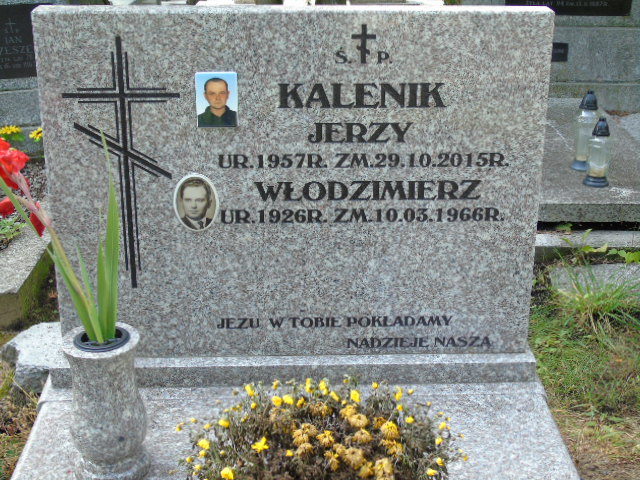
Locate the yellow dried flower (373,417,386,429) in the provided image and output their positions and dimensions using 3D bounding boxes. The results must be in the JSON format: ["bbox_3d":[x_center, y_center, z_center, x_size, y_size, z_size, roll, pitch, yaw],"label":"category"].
[{"bbox_3d":[0.104,0.318,1.740,0.024,0.019,0.022,0,23,0],"label":"yellow dried flower"}]

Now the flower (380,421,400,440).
[{"bbox_3d":[0.109,0.295,1.545,0.031,0.026,0.031,0,23,-2],"label":"flower"}]

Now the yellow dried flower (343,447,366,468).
[{"bbox_3d":[0.051,0.324,1.488,0.036,0.030,0.036,0,23,-2],"label":"yellow dried flower"}]

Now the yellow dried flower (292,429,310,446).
[{"bbox_3d":[-0.032,0.336,1.698,0.030,0.029,0.030,0,23,0],"label":"yellow dried flower"}]

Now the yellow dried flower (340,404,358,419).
[{"bbox_3d":[0.047,0.274,1.594,0.031,0.018,0.031,0,23,-2],"label":"yellow dried flower"}]

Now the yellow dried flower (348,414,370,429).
[{"bbox_3d":[0.062,0.285,1.567,0.035,0.019,0.035,0,23,-2],"label":"yellow dried flower"}]

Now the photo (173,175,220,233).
[{"bbox_3d":[-0.248,-0.075,1.990,0.090,0.120,0.010,0,19,-2],"label":"photo"}]

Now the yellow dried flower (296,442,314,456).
[{"bbox_3d":[-0.022,0.315,1.502,0.027,0.018,0.027,0,23,-2],"label":"yellow dried flower"}]

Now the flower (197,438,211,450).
[{"bbox_3d":[-0.203,0.356,1.737,0.024,0.019,0.022,0,23,0],"label":"flower"}]

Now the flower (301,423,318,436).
[{"bbox_3d":[-0.018,0.326,1.720,0.030,0.021,0.027,0,23,0],"label":"flower"}]

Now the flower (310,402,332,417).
[{"bbox_3d":[0.002,0.272,1.599,0.035,0.019,0.035,0,23,-2],"label":"flower"}]

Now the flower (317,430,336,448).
[{"bbox_3d":[0.011,0.338,1.693,0.033,0.028,0.032,0,23,0],"label":"flower"}]

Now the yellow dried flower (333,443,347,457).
[{"bbox_3d":[0.029,0.315,1.503,0.024,0.020,0.024,0,23,-2],"label":"yellow dried flower"}]

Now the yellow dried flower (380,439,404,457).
[{"bbox_3d":[0.121,0.348,1.672,0.039,0.026,0.035,0,23,0],"label":"yellow dried flower"}]

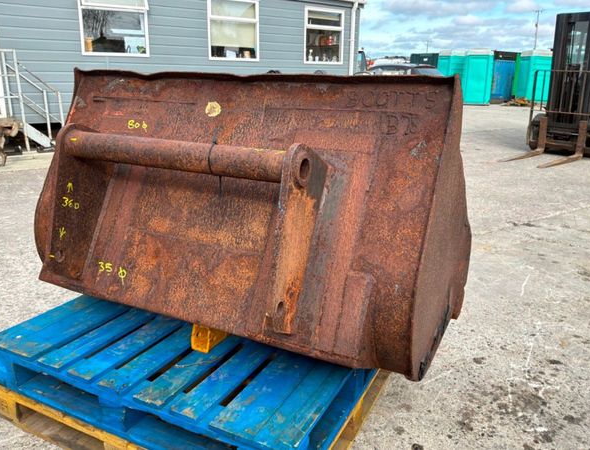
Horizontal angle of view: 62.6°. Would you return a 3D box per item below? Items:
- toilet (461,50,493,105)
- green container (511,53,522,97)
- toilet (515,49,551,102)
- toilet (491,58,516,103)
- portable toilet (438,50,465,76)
[{"bbox_3d":[7.954,-6.446,21.152,1.100,2.300,1.100,9,19,24],"label":"toilet"},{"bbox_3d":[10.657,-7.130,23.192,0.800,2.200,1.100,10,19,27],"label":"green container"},{"bbox_3d":[10.697,-6.539,21.514,1.100,2.300,1.100,0,17,-2],"label":"toilet"},{"bbox_3d":[9.420,-6.505,22.000,0.920,1.950,0.950,9,19,24],"label":"toilet"},{"bbox_3d":[7.361,-6.839,22.454,1.100,2.300,1.100,-2,17,-9],"label":"portable toilet"}]

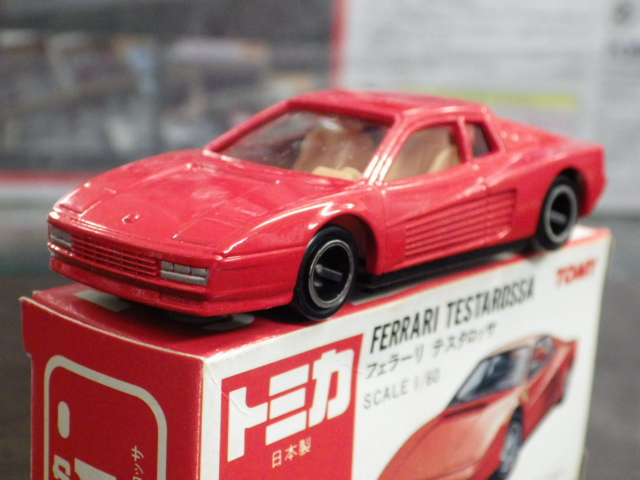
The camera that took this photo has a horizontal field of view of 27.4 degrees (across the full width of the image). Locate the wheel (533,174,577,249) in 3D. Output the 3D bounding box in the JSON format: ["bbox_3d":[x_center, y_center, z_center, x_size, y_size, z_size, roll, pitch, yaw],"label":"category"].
[{"bbox_3d":[0.029,-0.004,0.169,0.004,0.010,0.010,15,19,40],"label":"wheel"}]

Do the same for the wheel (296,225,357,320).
[{"bbox_3d":[0.000,0.003,0.137,0.004,0.010,0.010,15,19,40],"label":"wheel"}]

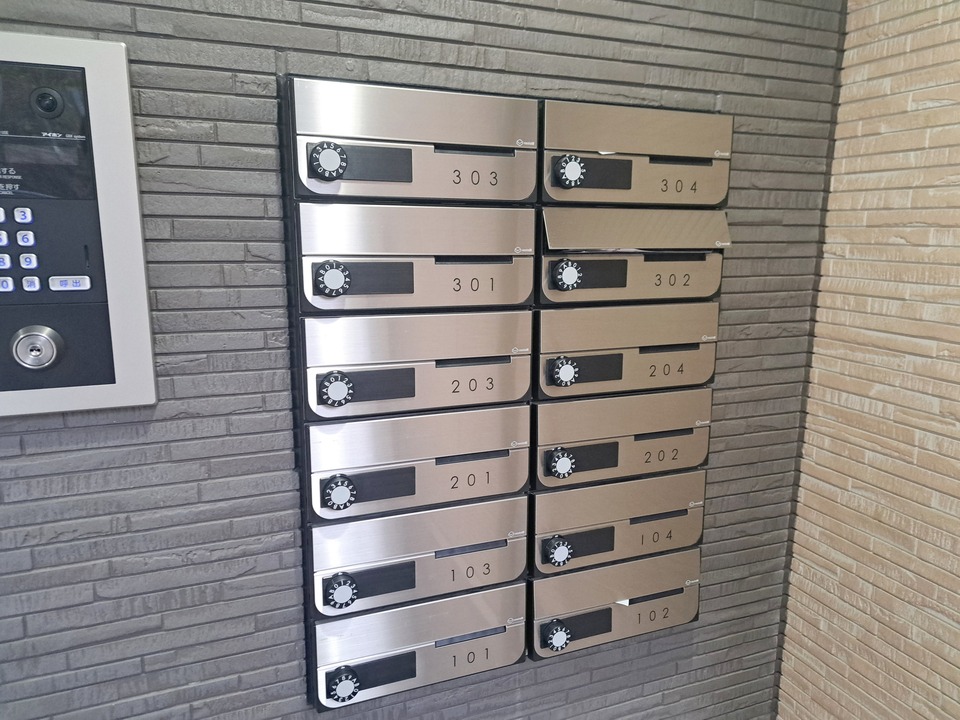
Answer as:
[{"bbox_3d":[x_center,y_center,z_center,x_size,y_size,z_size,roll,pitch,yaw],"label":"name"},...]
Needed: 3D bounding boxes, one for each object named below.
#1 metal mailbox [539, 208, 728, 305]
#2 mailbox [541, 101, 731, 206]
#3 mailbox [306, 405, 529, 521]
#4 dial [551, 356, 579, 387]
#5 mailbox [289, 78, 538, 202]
[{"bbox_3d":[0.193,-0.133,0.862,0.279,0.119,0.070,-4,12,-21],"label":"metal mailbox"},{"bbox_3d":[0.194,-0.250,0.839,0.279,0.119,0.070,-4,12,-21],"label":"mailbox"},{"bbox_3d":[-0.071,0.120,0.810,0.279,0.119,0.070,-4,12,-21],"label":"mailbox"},{"bbox_3d":[0.104,0.015,0.825,0.037,0.037,0.018,-4,12,-21],"label":"dial"},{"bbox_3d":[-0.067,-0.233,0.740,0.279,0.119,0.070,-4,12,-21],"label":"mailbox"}]

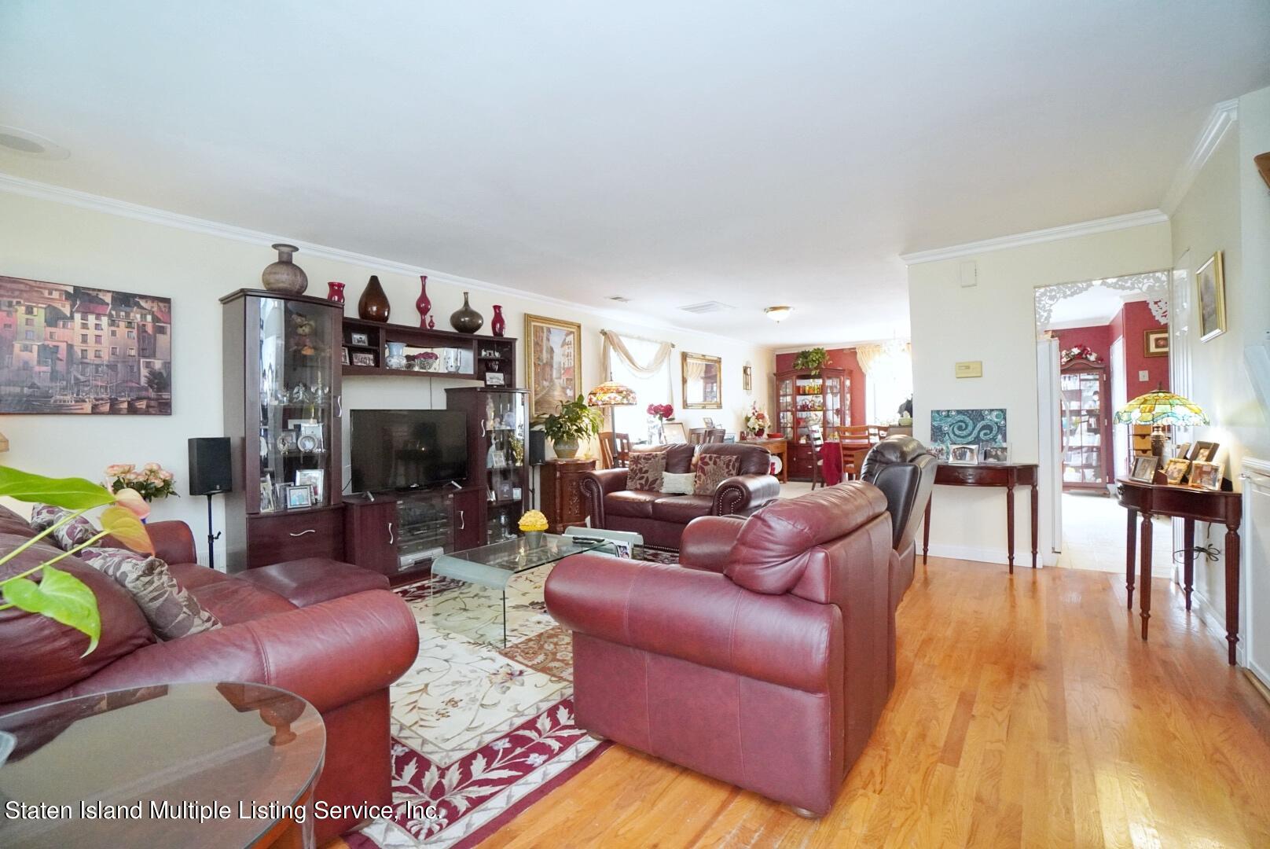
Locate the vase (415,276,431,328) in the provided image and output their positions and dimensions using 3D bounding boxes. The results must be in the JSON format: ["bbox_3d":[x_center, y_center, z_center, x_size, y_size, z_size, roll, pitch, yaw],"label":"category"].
[{"bbox_3d":[-1.703,-0.976,4.264,0.115,0.445,0.115,-1,0,37],"label":"vase"}]

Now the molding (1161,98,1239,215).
[{"bbox_3d":[2.945,-1.342,2.820,0.060,0.085,1.500,-2,0,38],"label":"molding"}]

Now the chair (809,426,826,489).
[{"bbox_3d":[3.026,0.515,8.178,0.510,0.990,0.450,-1,1,38],"label":"chair"}]

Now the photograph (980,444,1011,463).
[{"bbox_3d":[2.624,0.214,3.853,0.190,0.150,0.050,-2,0,38],"label":"photograph"}]

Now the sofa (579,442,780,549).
[{"bbox_3d":[0.412,0.653,4.986,1.810,0.900,0.880,-1,0,37],"label":"sofa"}]

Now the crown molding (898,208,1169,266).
[{"bbox_3d":[2.791,-1.335,3.855,1.560,0.085,0.060,-2,0,38],"label":"crown molding"}]

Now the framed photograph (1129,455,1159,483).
[{"bbox_3d":[2.686,0.235,2.780,0.040,0.140,0.150,11,2,8],"label":"framed photograph"}]

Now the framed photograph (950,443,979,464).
[{"bbox_3d":[2.450,0.224,3.951,0.185,0.150,0.060,-2,0,38],"label":"framed photograph"}]

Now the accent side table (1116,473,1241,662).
[{"bbox_3d":[2.787,0.681,2.794,0.380,0.770,0.880,-1,1,38],"label":"accent side table"}]

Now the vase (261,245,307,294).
[{"bbox_3d":[-2.275,-0.971,3.430,0.250,0.365,0.250,-2,0,38],"label":"vase"}]

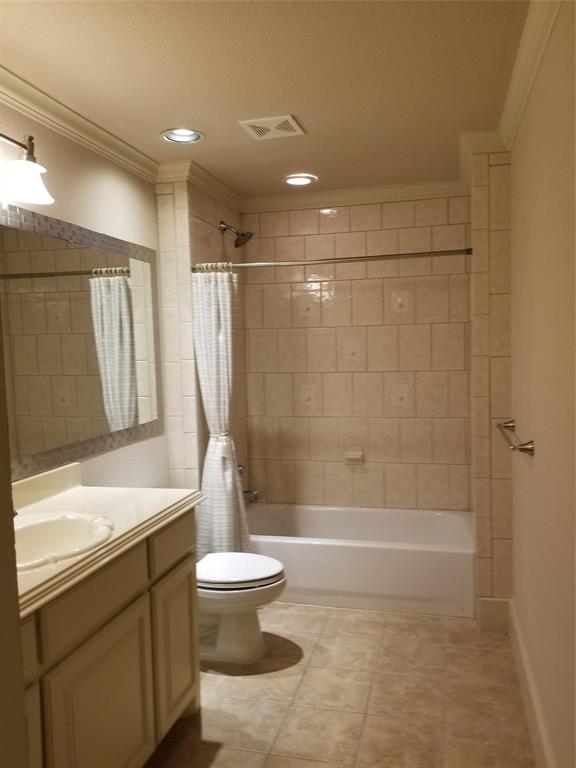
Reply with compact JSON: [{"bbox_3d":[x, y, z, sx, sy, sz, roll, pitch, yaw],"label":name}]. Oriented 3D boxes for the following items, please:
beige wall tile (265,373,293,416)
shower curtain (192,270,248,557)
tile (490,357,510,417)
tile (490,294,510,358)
[{"bbox_3d":[-0.062,0.071,3.954,0.201,0.301,0.013,0,4,15],"label":"beige wall tile"},{"bbox_3d":[-0.396,0.256,3.243,0.330,1.760,0.150,-1,4,15],"label":"shower curtain"},{"bbox_3d":[1.038,0.016,2.827,0.102,0.301,0.013,0,4,15],"label":"tile"},{"bbox_3d":[1.027,-0.284,2.798,0.102,0.300,0.010,0,4,16],"label":"tile"}]

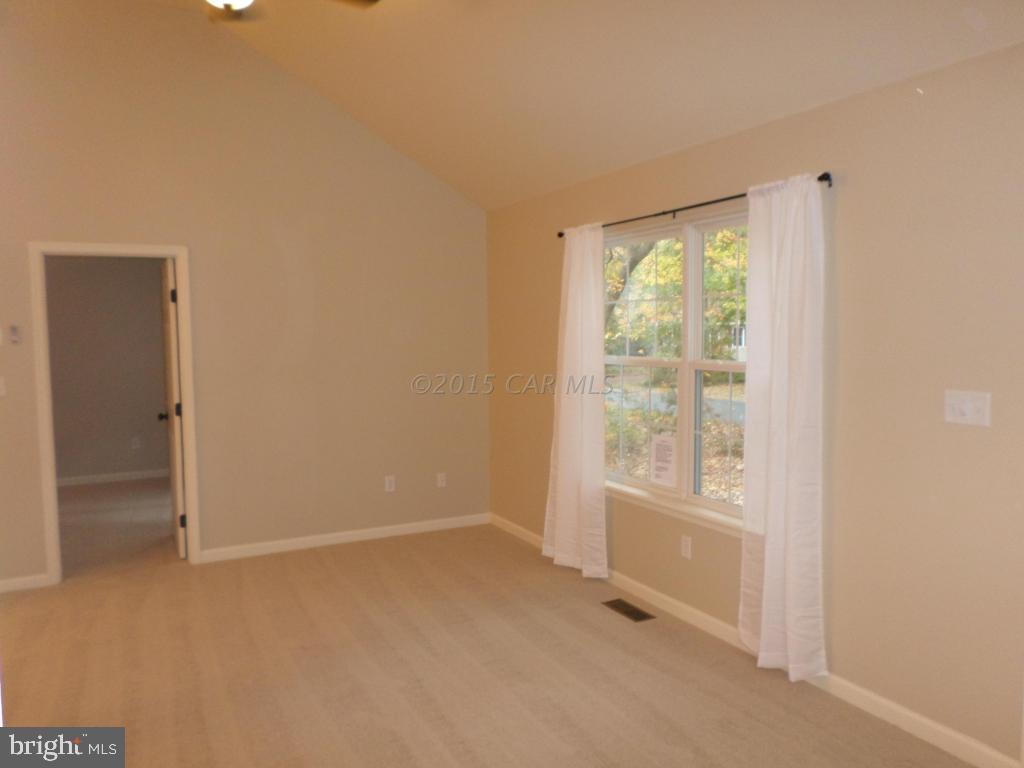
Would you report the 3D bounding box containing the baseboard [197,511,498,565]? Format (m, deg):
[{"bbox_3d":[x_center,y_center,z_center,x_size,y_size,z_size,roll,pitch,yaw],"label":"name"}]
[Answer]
[{"bbox_3d":[-1.127,1.117,5.440,2.161,0.083,0.017,-3,5,-29],"label":"baseboard"}]

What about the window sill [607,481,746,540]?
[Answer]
[{"bbox_3d":[0.938,0.683,3.905,0.097,0.072,1.716,-3,5,-29],"label":"window sill"}]

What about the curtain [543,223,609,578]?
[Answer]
[{"bbox_3d":[0.398,0.118,4.650,0.130,2.140,0.620,-3,5,-29],"label":"curtain"}]

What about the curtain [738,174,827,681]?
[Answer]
[{"bbox_3d":[1.166,0.195,3.245,0.136,2.122,0.452,-3,5,-29],"label":"curtain"}]

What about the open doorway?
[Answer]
[{"bbox_3d":[-2.488,0.179,4.689,0.864,2.076,0.131,-3,5,-29],"label":"open doorway"}]

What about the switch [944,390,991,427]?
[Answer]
[{"bbox_3d":[1.603,0.085,2.609,0.012,0.116,0.158,-3,5,-29],"label":"switch"}]

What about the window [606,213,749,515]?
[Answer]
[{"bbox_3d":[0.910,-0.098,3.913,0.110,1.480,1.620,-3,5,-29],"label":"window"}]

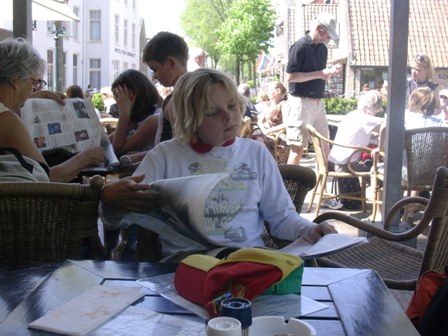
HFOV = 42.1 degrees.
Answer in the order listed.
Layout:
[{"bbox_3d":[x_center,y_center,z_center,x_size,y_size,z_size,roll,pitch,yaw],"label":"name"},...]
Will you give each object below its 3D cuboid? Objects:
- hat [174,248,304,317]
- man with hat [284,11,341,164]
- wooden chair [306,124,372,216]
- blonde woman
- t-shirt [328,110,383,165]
[{"bbox_3d":[0.030,0.201,1.100,0.215,0.094,0.165,-3,8,-28],"label":"hat"},{"bbox_3d":[0.870,-0.502,5.580,0.460,1.810,0.490,4,8,21],"label":"man with hat"},{"bbox_3d":[1.080,0.036,5.350,0.620,0.820,0.560,1,7,3],"label":"wooden chair"},{"bbox_3d":[-0.010,0.314,1.470,0.600,1.160,0.680,0,7,-5],"label":"blonde woman"},{"bbox_3d":[1.230,-0.287,5.450,0.420,0.520,0.470,-2,8,-24],"label":"t-shirt"}]

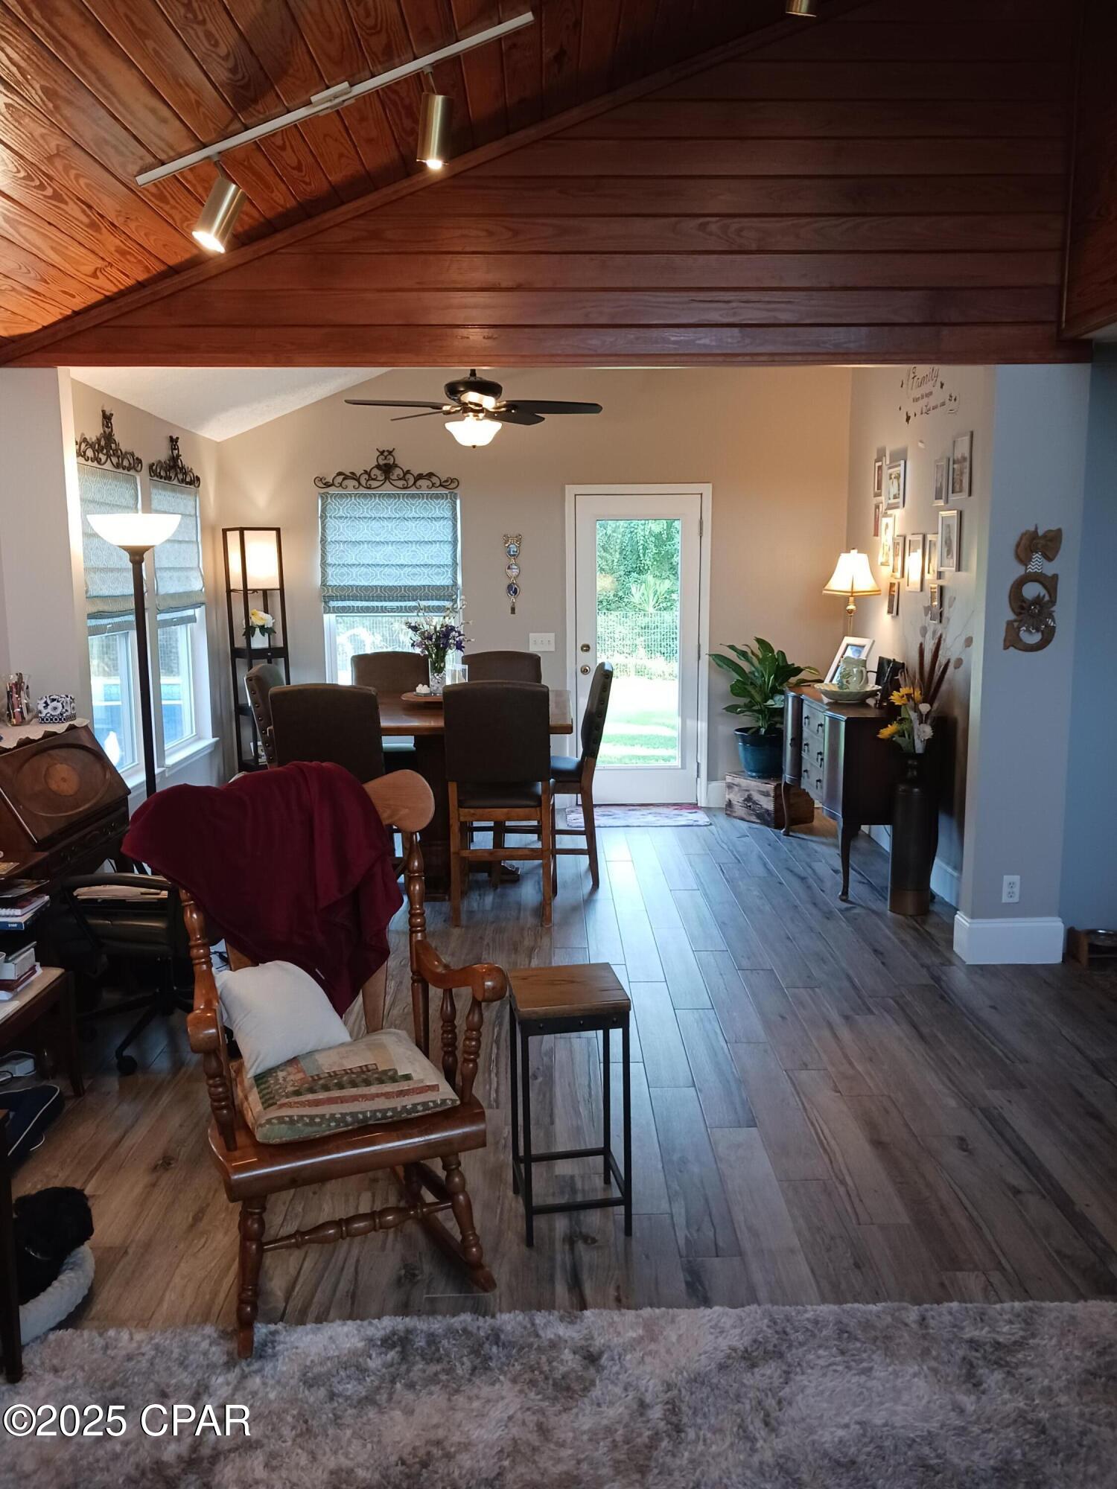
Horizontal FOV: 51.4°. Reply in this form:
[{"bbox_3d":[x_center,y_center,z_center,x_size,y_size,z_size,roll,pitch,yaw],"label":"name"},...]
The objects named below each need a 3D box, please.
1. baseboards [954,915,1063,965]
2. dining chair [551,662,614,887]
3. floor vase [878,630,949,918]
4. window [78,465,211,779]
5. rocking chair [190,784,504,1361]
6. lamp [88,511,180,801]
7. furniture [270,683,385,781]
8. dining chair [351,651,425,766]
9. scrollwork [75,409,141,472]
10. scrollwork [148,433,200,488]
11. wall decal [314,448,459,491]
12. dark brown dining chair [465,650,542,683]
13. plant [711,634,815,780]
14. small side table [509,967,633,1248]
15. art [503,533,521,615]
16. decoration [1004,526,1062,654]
[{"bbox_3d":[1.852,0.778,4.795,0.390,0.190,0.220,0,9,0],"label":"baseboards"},{"bbox_3d":[-0.039,0.135,5.792,0.603,1.095,0.462,0,8,0],"label":"dining chair"},{"bbox_3d":[1.624,0.146,5.327,0.280,1.270,0.250,0,9,0],"label":"floor vase"},{"bbox_3d":[-2.163,-0.641,6.192,0.110,1.530,1.860,0,9,0],"label":"window"},{"bbox_3d":[-0.532,0.628,2.615,0.663,1.065,0.824,-4,9,-24],"label":"rocking chair"},{"bbox_3d":[-1.698,-0.035,4.818,0.370,1.829,0.370,0,9,0],"label":"lamp"},{"bbox_3d":[-0.964,0.247,5.304,0.480,1.110,0.560,1,9,8],"label":"furniture"},{"bbox_3d":[-0.933,0.052,6.569,0.480,1.110,0.560,-1,9,-7],"label":"dining chair"},{"bbox_3d":[-2.146,-1.468,5.530,0.030,0.270,0.920,0,9,0],"label":"scrollwork"},{"bbox_3d":[-2.138,-1.614,6.549,0.035,0.260,0.910,0,9,0],"label":"scrollwork"},{"bbox_3d":[-1.100,-1.762,7.457,0.917,0.273,0.030,0,9,0],"label":"wall decal"},{"bbox_3d":[-0.305,0.049,6.417,0.452,1.085,0.603,0,8,0],"label":"dark brown dining chair"},{"bbox_3d":[1.256,-0.223,7.161,0.683,0.874,0.623,0,8,0],"label":"plant"},{"bbox_3d":[0.026,0.876,2.854,0.262,0.600,0.256,-2,9,-9],"label":"small side table"},{"bbox_3d":[-0.296,-1.103,7.528,0.122,0.523,0.030,0,9,0],"label":"art"},{"bbox_3d":[1.821,-0.593,4.453,0.226,0.485,0.055,0,9,0],"label":"decoration"}]

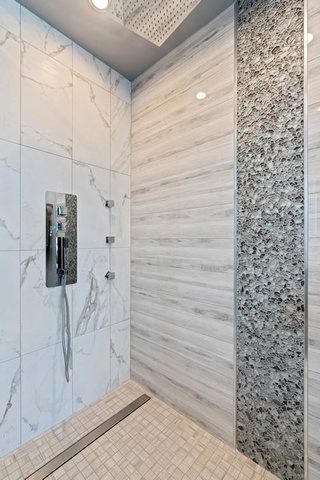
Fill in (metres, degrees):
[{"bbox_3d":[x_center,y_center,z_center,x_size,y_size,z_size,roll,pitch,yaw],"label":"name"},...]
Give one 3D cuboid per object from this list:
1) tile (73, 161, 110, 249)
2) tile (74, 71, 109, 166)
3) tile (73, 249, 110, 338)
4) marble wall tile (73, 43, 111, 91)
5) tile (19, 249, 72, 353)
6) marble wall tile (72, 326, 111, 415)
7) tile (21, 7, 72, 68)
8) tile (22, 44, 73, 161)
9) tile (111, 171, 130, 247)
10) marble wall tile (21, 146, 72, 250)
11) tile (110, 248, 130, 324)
[{"bbox_3d":[-0.496,-0.244,1.566,0.010,0.610,0.303,0,0,43],"label":"tile"},{"bbox_3d":[-0.496,-0.854,1.567,0.010,0.610,0.303,0,0,43],"label":"tile"},{"bbox_3d":[-0.496,0.366,1.565,0.010,0.610,0.303,0,0,43],"label":"tile"},{"bbox_3d":[-0.496,-1.258,1.567,0.010,0.198,0.303,0,0,43],"label":"marble wall tile"},{"bbox_3d":[-0.703,0.365,1.344,0.010,0.610,0.303,0,0,43],"label":"tile"},{"bbox_3d":[-0.496,0.927,1.565,0.010,0.513,0.303,0,0,43],"label":"marble wall tile"},{"bbox_3d":[-0.704,-1.258,1.346,0.010,0.198,0.303,0,0,43],"label":"tile"},{"bbox_3d":[-0.704,-0.854,1.345,0.010,0.610,0.303,0,0,43],"label":"tile"},{"bbox_3d":[-0.324,-0.244,1.751,0.010,0.610,0.203,0,0,43],"label":"tile"},{"bbox_3d":[-0.703,-0.244,1.345,0.010,0.610,0.303,0,0,43],"label":"marble wall tile"},{"bbox_3d":[-0.323,0.366,1.750,0.010,0.610,0.203,0,0,43],"label":"tile"}]

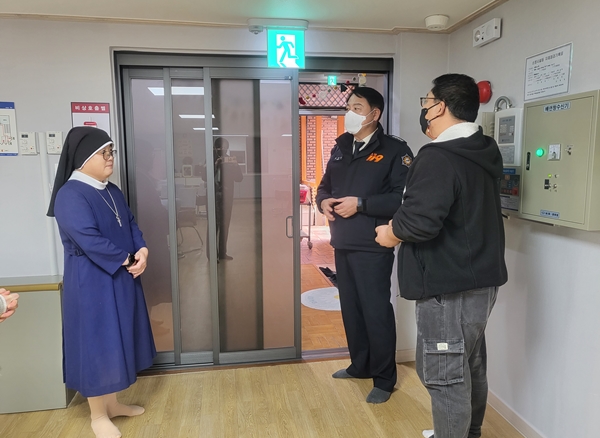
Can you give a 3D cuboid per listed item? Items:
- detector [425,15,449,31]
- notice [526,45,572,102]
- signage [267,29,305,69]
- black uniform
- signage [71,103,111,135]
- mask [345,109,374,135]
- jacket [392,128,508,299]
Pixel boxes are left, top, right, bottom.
[{"bbox_3d":[0.827,-1.174,2.715,0.138,0.055,0.138,-2,8,-9],"label":"detector"},{"bbox_3d":[1.130,-0.663,2.073,0.008,0.210,0.300,-2,8,-9],"label":"notice"},{"bbox_3d":[-0.080,-1.035,2.746,0.230,0.235,0.025,-2,8,-9],"label":"signage"},{"bbox_3d":[0.384,0.238,2.699,0.570,1.600,0.420,6,10,42],"label":"black uniform"},{"bbox_3d":[-1.243,-0.543,2.700,0.215,0.295,0.008,-2,8,-9],"label":"signage"},{"bbox_3d":[0.321,-0.541,2.515,0.120,0.140,0.140,-5,9,-31],"label":"mask"},{"bbox_3d":[0.694,-0.035,2.078,0.460,0.700,0.560,7,10,43],"label":"jacket"}]

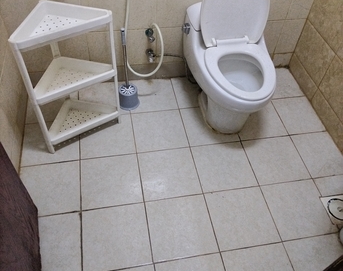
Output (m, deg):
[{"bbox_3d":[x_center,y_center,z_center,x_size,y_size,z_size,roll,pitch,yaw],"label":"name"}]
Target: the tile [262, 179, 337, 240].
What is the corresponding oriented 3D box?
[{"bbox_3d":[0.632,0.365,1.704,0.297,0.010,0.297,-6,50,-9],"label":"tile"}]

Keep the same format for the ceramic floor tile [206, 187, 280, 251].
[{"bbox_3d":[0.337,0.395,1.646,0.300,0.010,0.300,-6,50,-9],"label":"ceramic floor tile"}]

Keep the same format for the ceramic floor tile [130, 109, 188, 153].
[{"bbox_3d":[-0.068,-0.027,1.978,0.300,0.010,0.300,-6,50,-9],"label":"ceramic floor tile"}]

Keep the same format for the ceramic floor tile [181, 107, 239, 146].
[{"bbox_3d":[0.225,-0.059,2.038,0.297,0.010,0.297,-6,50,-9],"label":"ceramic floor tile"}]

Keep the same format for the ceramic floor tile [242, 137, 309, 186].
[{"bbox_3d":[0.574,0.135,1.883,0.300,0.010,0.300,-6,50,-9],"label":"ceramic floor tile"}]

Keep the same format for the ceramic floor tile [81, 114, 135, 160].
[{"bbox_3d":[-0.364,0.004,1.939,0.297,0.010,0.297,-6,50,-9],"label":"ceramic floor tile"}]

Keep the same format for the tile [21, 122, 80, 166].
[{"bbox_3d":[-0.655,0.038,1.883,0.300,0.010,0.300,-6,50,-9],"label":"tile"}]

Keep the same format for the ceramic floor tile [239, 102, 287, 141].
[{"bbox_3d":[0.519,-0.091,2.088,0.297,0.010,0.297,-6,50,-9],"label":"ceramic floor tile"}]

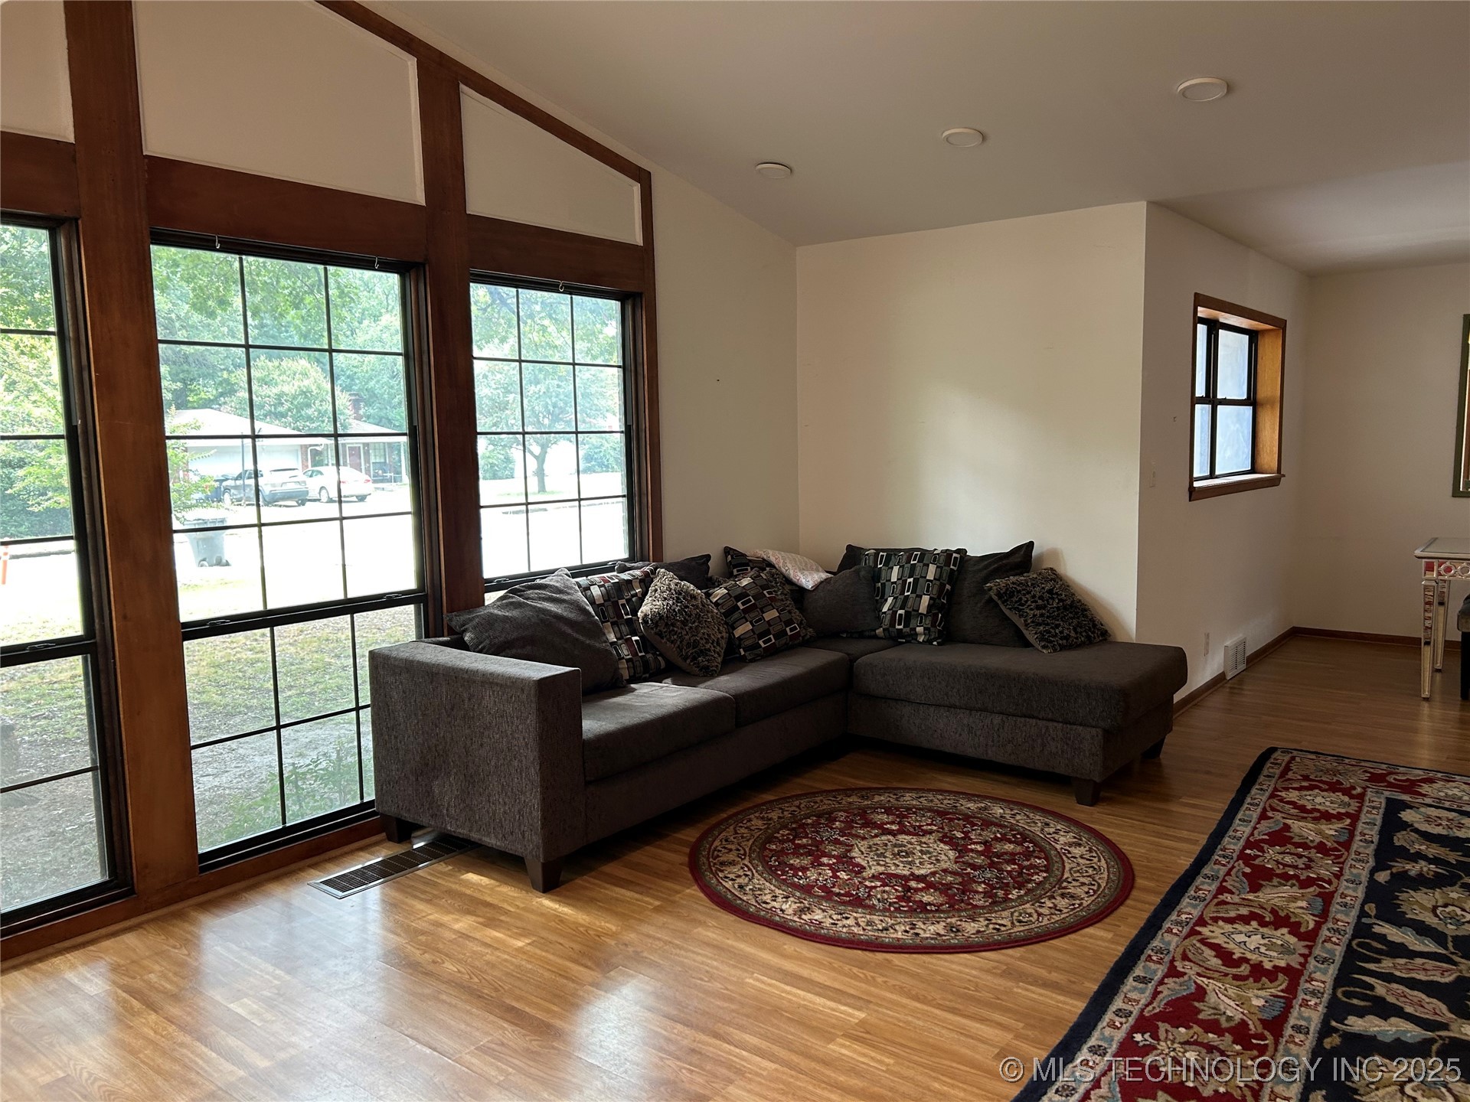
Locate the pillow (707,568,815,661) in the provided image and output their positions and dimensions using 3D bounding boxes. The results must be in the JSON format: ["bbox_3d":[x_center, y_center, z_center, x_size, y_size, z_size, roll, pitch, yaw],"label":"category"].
[{"bbox_3d":[0.095,0.288,4.940,0.420,0.420,0.150,-26,-11,-39],"label":"pillow"}]

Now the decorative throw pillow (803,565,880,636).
[{"bbox_3d":[0.507,0.233,5.212,0.400,0.370,0.160,-1,-20,5],"label":"decorative throw pillow"}]

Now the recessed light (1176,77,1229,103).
[{"bbox_3d":[1.628,-1.604,3.843,0.165,0.020,0.165,4,-4,38],"label":"recessed light"}]

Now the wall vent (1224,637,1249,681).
[{"bbox_3d":[2.923,0.625,6.464,0.045,0.200,0.385,4,8,38],"label":"wall vent"}]

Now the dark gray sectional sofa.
[{"bbox_3d":[0.326,0.636,4.480,2.124,0.708,2.699,4,8,38],"label":"dark gray sectional sofa"}]

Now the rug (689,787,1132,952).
[{"bbox_3d":[0.590,1.046,3.833,1.490,0.010,1.490,-1,6,0],"label":"rug"}]

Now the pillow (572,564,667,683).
[{"bbox_3d":[-0.452,0.310,4.562,0.160,0.460,0.480,-29,-12,37],"label":"pillow"}]

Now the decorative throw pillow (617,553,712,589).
[{"bbox_3d":[-0.238,0.267,5.015,0.180,0.460,0.620,-32,-14,36],"label":"decorative throw pillow"}]

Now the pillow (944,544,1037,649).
[{"bbox_3d":[1.127,0.179,5.250,0.600,0.460,0.180,4,-16,38],"label":"pillow"}]

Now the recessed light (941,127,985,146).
[{"bbox_3d":[0.903,-1.634,4.361,0.168,0.025,0.168,5,-2,0],"label":"recessed light"}]

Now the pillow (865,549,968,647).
[{"bbox_3d":[0.820,0.214,5.348,0.480,0.470,0.150,0,-27,26],"label":"pillow"}]

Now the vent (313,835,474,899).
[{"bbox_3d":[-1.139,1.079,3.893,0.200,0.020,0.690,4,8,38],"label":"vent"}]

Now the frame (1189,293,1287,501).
[{"bbox_3d":[2.828,-0.855,6.312,0.170,1.029,2.000,4,8,38],"label":"frame"}]

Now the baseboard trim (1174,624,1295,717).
[{"bbox_3d":[2.915,0.696,6.458,0.025,0.066,3.183,4,8,38],"label":"baseboard trim"}]

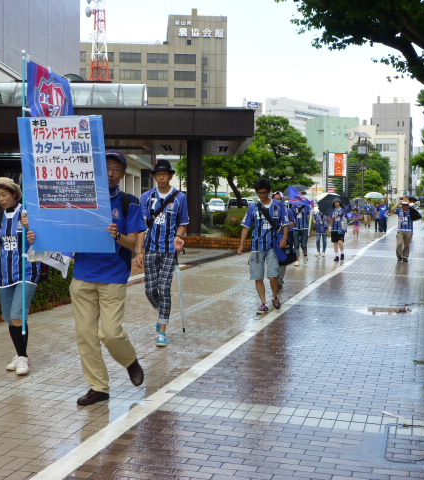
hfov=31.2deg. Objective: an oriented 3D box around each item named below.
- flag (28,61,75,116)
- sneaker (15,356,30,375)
[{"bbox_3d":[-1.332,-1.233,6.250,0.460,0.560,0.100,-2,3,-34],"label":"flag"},{"bbox_3d":[-1.534,1.009,6.164,0.095,0.105,0.245,0,2,-2],"label":"sneaker"}]

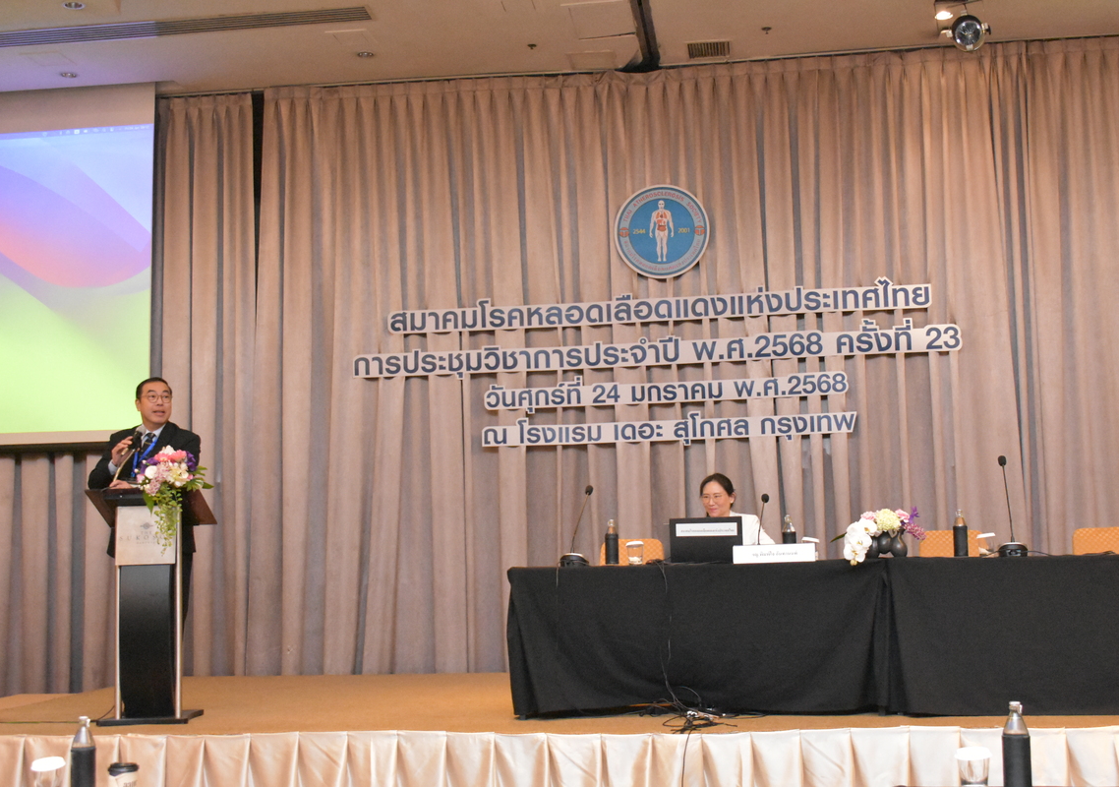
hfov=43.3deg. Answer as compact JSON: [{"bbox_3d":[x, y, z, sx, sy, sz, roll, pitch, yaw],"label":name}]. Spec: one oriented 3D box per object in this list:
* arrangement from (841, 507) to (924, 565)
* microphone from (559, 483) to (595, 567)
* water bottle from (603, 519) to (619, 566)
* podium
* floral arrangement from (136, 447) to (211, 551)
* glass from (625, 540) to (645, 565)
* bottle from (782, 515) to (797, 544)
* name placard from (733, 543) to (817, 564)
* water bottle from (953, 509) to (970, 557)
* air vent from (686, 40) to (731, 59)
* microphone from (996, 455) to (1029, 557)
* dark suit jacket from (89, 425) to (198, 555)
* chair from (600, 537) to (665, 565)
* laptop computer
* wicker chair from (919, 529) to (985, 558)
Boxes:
[{"bbox_3d":[1.554,0.685,6.793,0.420,0.285,0.280,-2,-7,7],"label":"arrangement"},{"bbox_3d":[0.090,0.663,7.069,0.150,0.410,0.190,-4,-8,22],"label":"microphone"},{"bbox_3d":[0.264,0.757,7.211,0.071,0.231,0.071,-2,-6,6],"label":"water bottle"},{"bbox_3d":[-2.094,1.088,7.303,0.585,1.182,0.470,-1,-6,-2],"label":"podium"},{"bbox_3d":[-1.949,0.534,7.115,0.368,0.518,0.310,-1,-6,-2],"label":"floral arrangement"},{"bbox_3d":[0.382,0.803,7.085,0.090,0.120,0.090,-2,-7,7],"label":"glass"},{"bbox_3d":[1.157,0.727,7.111,0.071,0.231,0.071,-2,-6,6],"label":"bottle"},{"bbox_3d":[1.038,0.774,6.809,0.393,0.087,0.070,-2,-7,7],"label":"name placard"},{"bbox_3d":[1.982,0.696,6.981,0.071,0.231,0.071,-2,-6,6],"label":"water bottle"},{"bbox_3d":[1.077,-2.457,10.058,0.320,0.030,0.350,-2,-7,7],"label":"air vent"},{"bbox_3d":[2.207,0.551,6.904,0.142,0.493,0.160,-2,-6,6],"label":"microphone"},{"bbox_3d":[-2.250,0.517,7.710,0.620,0.730,0.420,0,-7,-13],"label":"dark suit jacket"},{"bbox_3d":[0.390,1.226,7.647,0.440,0.863,0.550,-2,-6,6],"label":"chair"},{"bbox_3d":[0.740,0.736,7.026,0.355,0.225,0.290,-3,-7,11],"label":"laptop computer"},{"bbox_3d":[2.148,1.165,7.477,0.440,0.872,0.550,-2,-6,6],"label":"wicker chair"}]

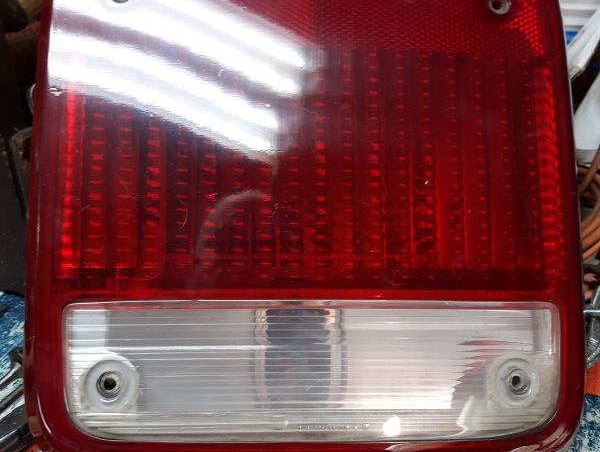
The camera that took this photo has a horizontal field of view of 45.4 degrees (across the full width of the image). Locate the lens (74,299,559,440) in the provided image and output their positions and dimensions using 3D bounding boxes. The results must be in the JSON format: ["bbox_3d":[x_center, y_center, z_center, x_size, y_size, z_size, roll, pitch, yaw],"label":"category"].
[{"bbox_3d":[0.007,0.060,0.301,0.205,0.058,0.015,0,-6,-4],"label":"lens"}]

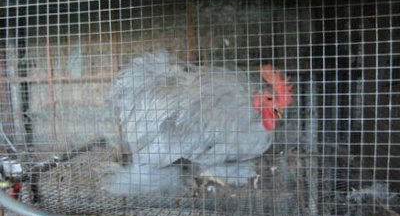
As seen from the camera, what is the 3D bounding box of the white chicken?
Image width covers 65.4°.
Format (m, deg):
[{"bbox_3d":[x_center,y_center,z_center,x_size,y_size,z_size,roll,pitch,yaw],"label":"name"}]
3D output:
[{"bbox_3d":[0.000,0.037,0.860,0.460,0.370,0.290,1,6,22],"label":"white chicken"}]

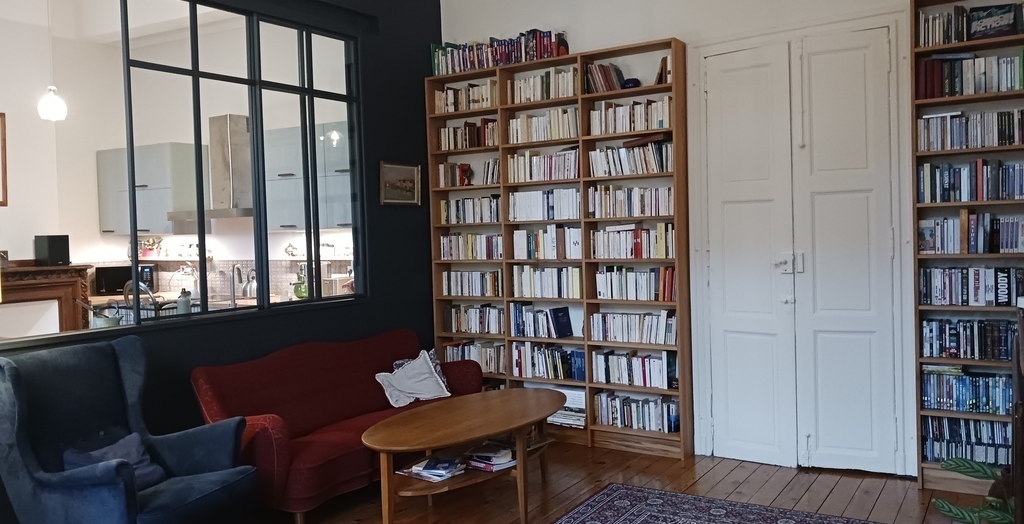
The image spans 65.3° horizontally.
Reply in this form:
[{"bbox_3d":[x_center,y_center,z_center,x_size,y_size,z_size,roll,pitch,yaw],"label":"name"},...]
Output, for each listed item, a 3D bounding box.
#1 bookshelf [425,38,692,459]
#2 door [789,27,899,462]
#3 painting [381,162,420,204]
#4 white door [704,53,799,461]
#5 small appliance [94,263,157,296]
[{"bbox_3d":[0.266,-0.066,5.534,1.975,2.603,0.200,0,2,34],"label":"bookshelf"},{"bbox_3d":[1.888,-0.041,4.559,0.535,2.490,0.050,0,2,34],"label":"door"},{"bbox_3d":[-0.775,-0.546,5.625,0.040,0.298,0.420,0,2,34],"label":"painting"},{"bbox_3d":[1.454,-0.037,4.856,0.520,2.490,0.050,0,2,34],"label":"white door"},{"bbox_3d":[-3.682,0.172,7.678,0.495,0.265,0.370,-2,2,-15],"label":"small appliance"}]

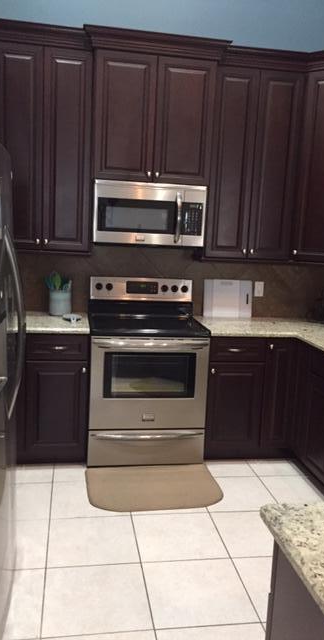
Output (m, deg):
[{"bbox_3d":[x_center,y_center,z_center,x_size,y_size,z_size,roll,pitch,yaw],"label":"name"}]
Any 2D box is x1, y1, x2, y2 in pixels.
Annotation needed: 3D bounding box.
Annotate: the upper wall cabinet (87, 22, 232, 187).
[{"bbox_3d":[-0.071,-1.350,3.583,0.918,0.884,0.485,1,9,-9],"label":"upper wall cabinet"}]

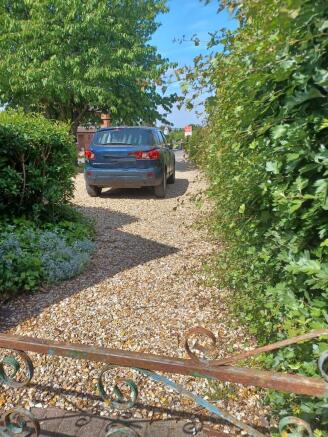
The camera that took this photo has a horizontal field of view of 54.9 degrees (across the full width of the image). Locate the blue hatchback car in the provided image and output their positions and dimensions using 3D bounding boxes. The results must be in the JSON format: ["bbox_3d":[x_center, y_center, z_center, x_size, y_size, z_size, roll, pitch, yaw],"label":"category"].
[{"bbox_3d":[-0.685,-1.630,8.700,1.820,1.650,4.380,2,14,7],"label":"blue hatchback car"}]

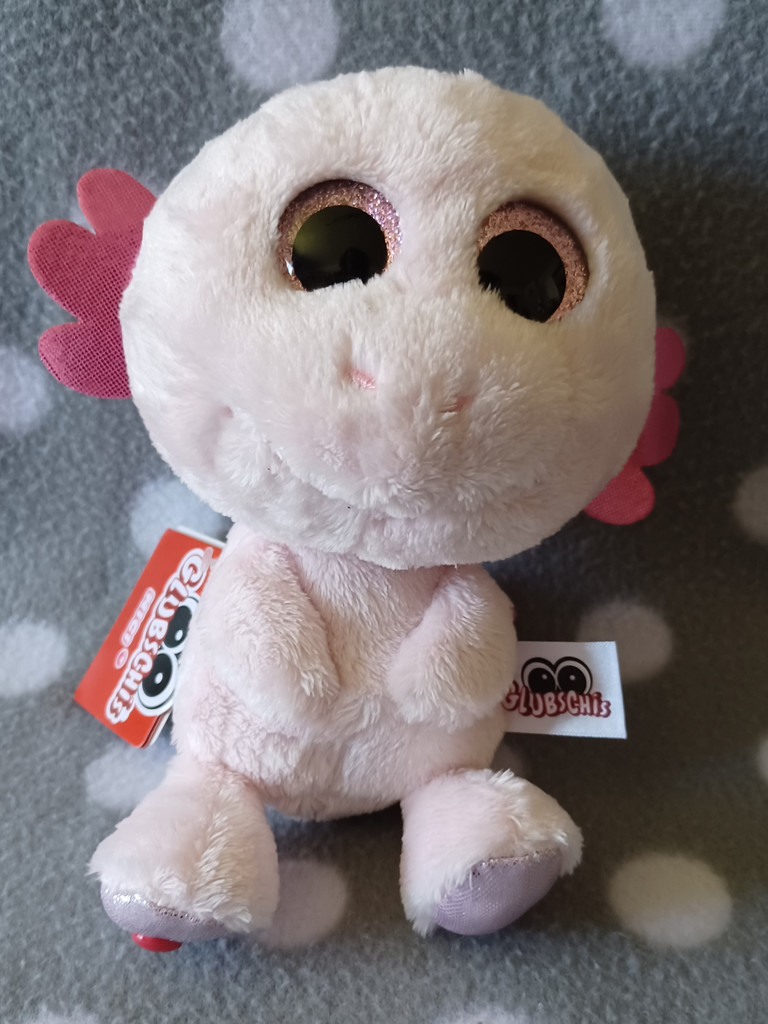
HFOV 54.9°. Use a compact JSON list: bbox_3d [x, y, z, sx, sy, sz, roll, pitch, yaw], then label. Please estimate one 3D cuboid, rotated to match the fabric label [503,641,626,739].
[{"bbox_3d":[0.039,0.041,0.171,0.029,0.025,0.002,-4,18,23],"label":"fabric label"}]

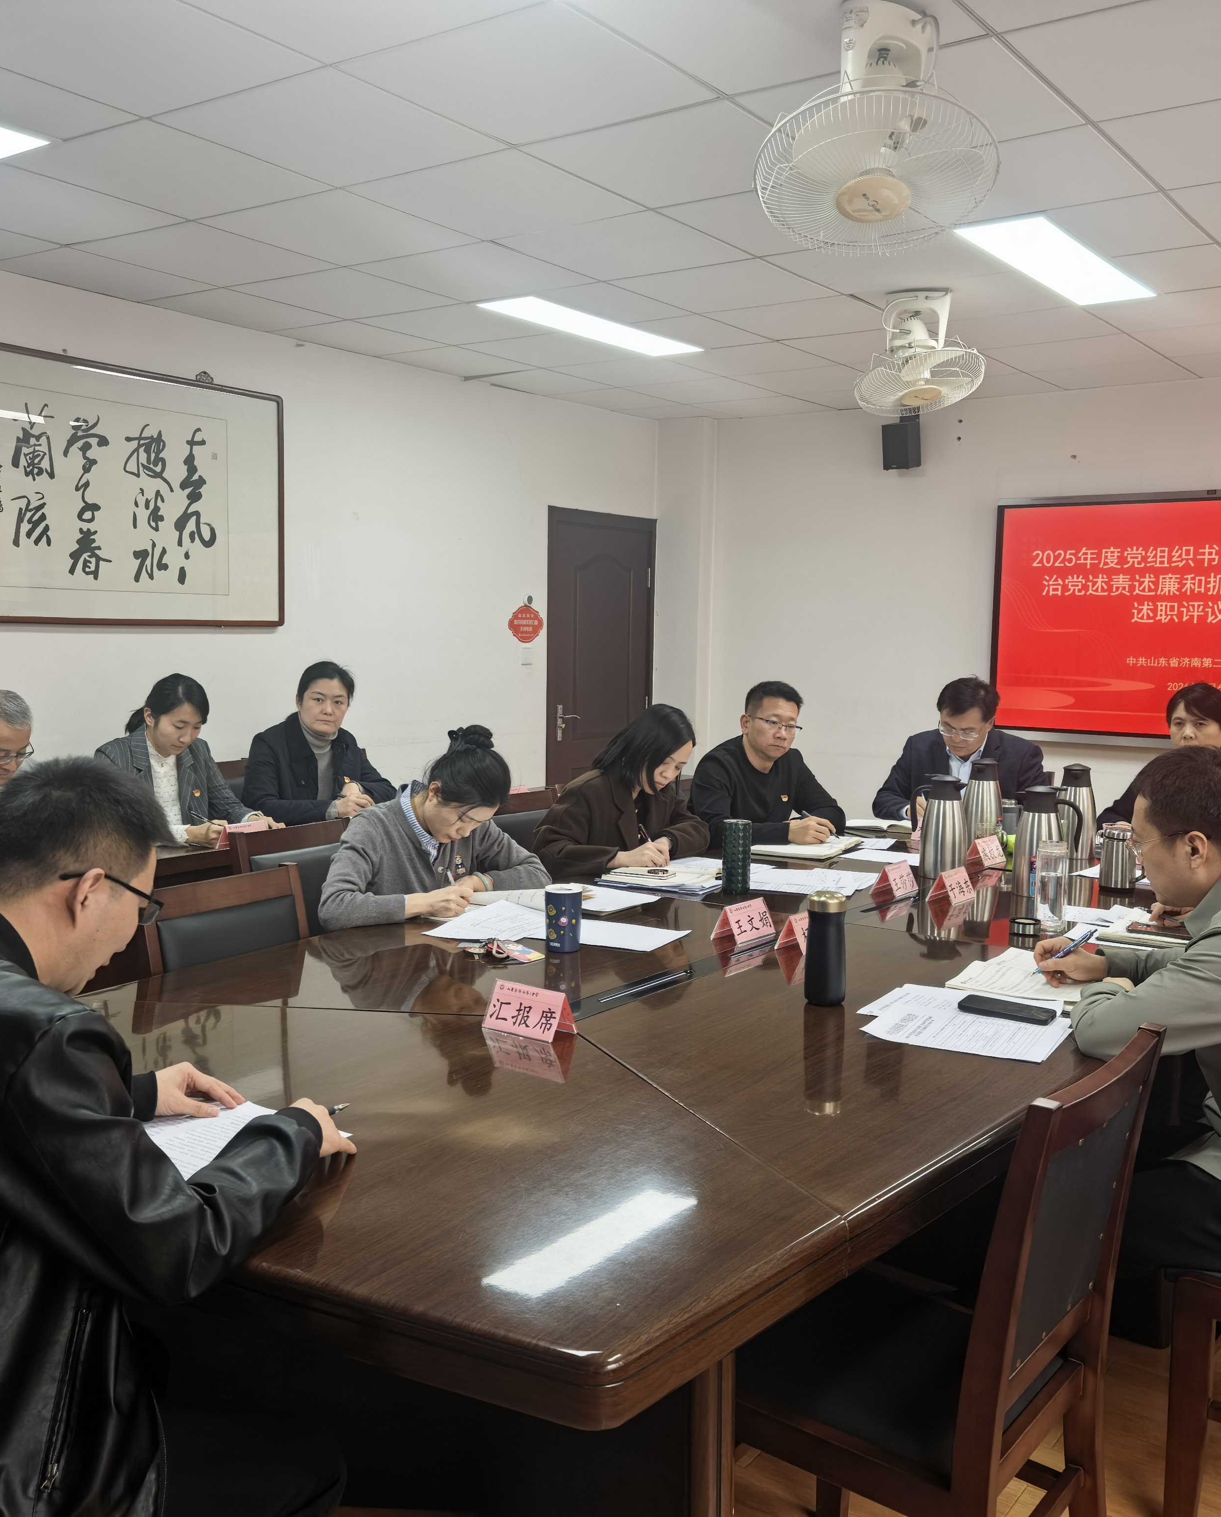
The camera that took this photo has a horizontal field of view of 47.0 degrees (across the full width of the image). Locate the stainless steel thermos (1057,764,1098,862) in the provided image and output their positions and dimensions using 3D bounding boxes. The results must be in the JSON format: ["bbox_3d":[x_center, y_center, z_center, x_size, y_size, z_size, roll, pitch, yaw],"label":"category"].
[{"bbox_3d":[1.397,0.153,4.211,0.138,0.276,0.180,3,6,19],"label":"stainless steel thermos"}]

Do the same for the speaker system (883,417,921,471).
[{"bbox_3d":[1.487,-1.595,7.121,0.142,0.230,0.150,5,7,36],"label":"speaker system"}]

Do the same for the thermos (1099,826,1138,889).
[{"bbox_3d":[1.418,0.284,3.890,0.140,0.175,0.105,0,6,-6],"label":"thermos"}]

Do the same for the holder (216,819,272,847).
[{"bbox_3d":[-1.157,0.234,4.429,0.080,0.085,0.175,5,7,35],"label":"holder"}]

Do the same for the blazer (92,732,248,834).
[{"bbox_3d":[-1.448,0.216,4.657,0.460,0.570,0.490,7,8,44],"label":"blazer"}]

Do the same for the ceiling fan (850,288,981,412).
[{"bbox_3d":[1.051,-1.387,4.828,0.450,0.420,0.450,-2,7,-24],"label":"ceiling fan"}]

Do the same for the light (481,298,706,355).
[{"bbox_3d":[-0.040,-1.697,5.457,0.280,0.050,1.180,5,7,36],"label":"light"}]

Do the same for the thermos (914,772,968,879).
[{"bbox_3d":[0.901,0.183,3.854,0.180,0.276,0.138,6,8,41],"label":"thermos"}]

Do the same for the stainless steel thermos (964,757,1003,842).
[{"bbox_3d":[1.159,0.138,4.327,0.138,0.276,0.180,4,7,31],"label":"stainless steel thermos"}]

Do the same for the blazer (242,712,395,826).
[{"bbox_3d":[-1.045,0.091,4.948,0.420,0.520,0.500,6,8,44],"label":"blazer"}]

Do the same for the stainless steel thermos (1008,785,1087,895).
[{"bbox_3d":[1.133,0.211,3.611,0.180,0.276,0.138,4,7,32],"label":"stainless steel thermos"}]

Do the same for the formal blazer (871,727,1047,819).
[{"bbox_3d":[1.308,0.209,5.237,0.520,0.570,0.450,6,8,42],"label":"formal blazer"}]

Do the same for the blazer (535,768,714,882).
[{"bbox_3d":[-0.010,0.310,4.319,0.470,0.570,0.500,7,8,44],"label":"blazer"}]

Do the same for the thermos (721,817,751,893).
[{"bbox_3d":[0.324,0.251,3.579,0.074,0.180,0.074,1,6,0],"label":"thermos"}]

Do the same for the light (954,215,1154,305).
[{"bbox_3d":[1.422,-1.568,4.388,0.280,0.050,1.180,5,7,36],"label":"light"}]

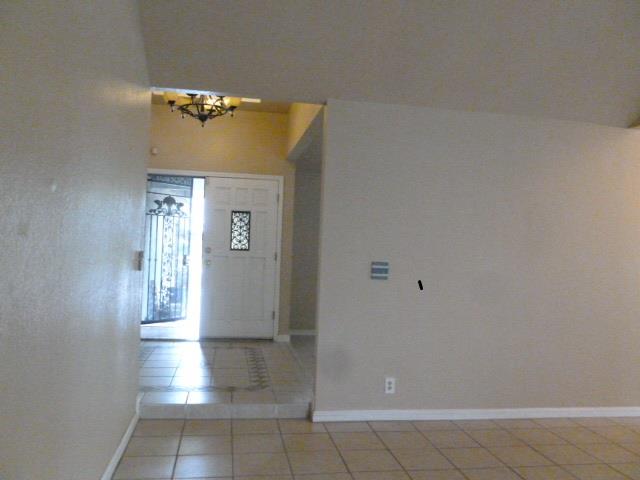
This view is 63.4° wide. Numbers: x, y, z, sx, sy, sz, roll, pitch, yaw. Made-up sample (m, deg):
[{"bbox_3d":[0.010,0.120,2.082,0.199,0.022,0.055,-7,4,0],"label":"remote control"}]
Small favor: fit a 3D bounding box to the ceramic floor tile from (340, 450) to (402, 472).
[{"bbox_3d":[0.303,1.345,3.147,0.326,0.010,0.326,2,-1,-10],"label":"ceramic floor tile"}]

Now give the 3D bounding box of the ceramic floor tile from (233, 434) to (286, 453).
[{"bbox_3d":[-0.396,1.312,3.328,0.318,0.010,0.318,2,-1,-9],"label":"ceramic floor tile"}]

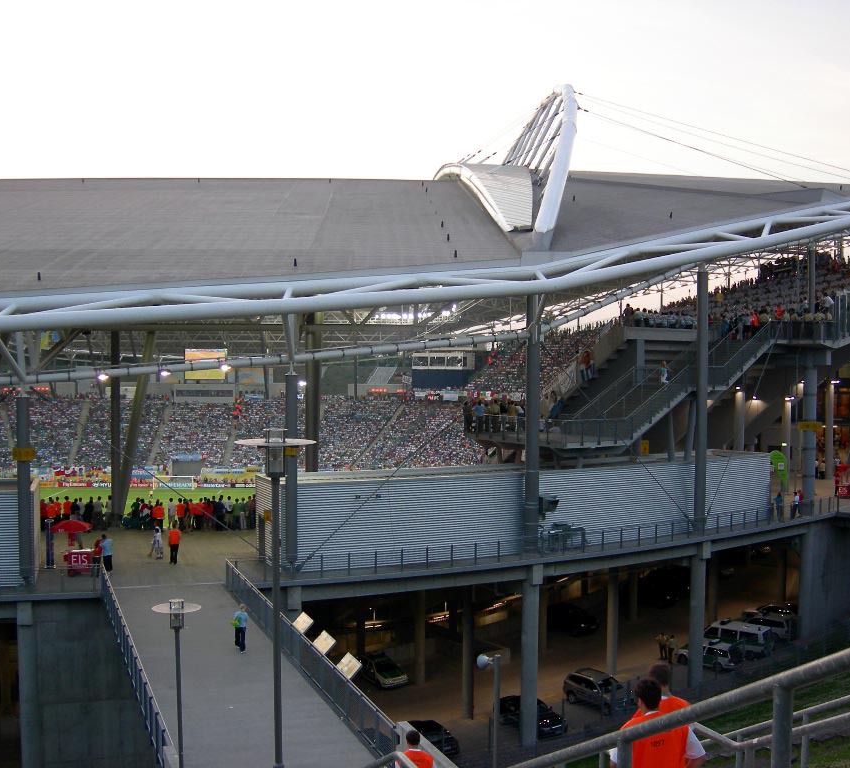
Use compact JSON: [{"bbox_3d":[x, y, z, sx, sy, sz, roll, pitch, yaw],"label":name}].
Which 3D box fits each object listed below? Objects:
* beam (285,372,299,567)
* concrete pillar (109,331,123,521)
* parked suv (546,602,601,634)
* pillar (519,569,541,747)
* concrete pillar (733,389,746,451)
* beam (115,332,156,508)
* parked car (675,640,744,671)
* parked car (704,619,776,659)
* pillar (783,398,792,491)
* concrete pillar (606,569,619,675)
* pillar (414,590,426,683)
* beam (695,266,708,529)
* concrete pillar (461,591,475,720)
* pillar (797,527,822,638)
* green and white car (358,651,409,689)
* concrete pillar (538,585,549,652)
[{"bbox_3d":[-6.342,4.047,50.700,0.600,9.280,0.600,0,2,-7],"label":"beam"},{"bbox_3d":[-18.002,2.504,62.000,0.530,11.470,0.530,0,2,-16],"label":"concrete pillar"},{"bbox_3d":[10.608,17.495,79.768,1.850,1.680,4.550,-2,3,-42],"label":"parked suv"},{"bbox_3d":[5.310,13.842,53.700,0.850,8.880,0.850,0,2,6],"label":"pillar"},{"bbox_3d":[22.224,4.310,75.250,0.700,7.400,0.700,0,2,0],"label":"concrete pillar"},{"bbox_3d":[-17.193,2.116,63.650,0.600,12.426,0.600,3,-22,0],"label":"beam"},{"bbox_3d":[17.750,16.731,66.972,1.800,1.560,4.600,-2,3,-42],"label":"parked car"},{"bbox_3d":[20.660,17.258,71.800,4.800,1.980,1.850,1,2,35],"label":"parked car"},{"bbox_3d":[26.980,4.454,79.259,0.600,6.900,0.600,0,2,0],"label":"pillar"},{"bbox_3d":[11.705,14.475,66.300,0.660,7.470,0.660,1,2,10],"label":"concrete pillar"},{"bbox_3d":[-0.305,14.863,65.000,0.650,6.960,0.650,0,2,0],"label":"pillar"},{"bbox_3d":[15.954,0.837,61.500,0.660,15.247,0.660,1,2,15],"label":"beam"},{"bbox_3d":[2.406,14.630,58.900,0.650,7.740,0.650,0,2,2],"label":"concrete pillar"},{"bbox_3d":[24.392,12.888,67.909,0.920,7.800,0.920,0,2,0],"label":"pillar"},{"bbox_3d":[-2.601,16.870,63.478,1.760,1.460,4.500,-1,3,-24],"label":"green and white car"},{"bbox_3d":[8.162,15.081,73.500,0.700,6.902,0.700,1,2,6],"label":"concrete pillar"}]

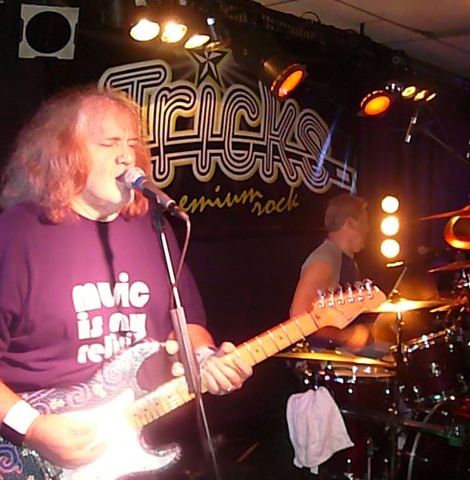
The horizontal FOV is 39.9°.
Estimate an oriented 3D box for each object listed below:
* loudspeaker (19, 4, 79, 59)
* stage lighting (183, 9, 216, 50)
[{"bbox_3d":[-0.722,-0.821,2.468,0.207,0.207,0.180,-3,35,-24],"label":"loudspeaker"},{"bbox_3d":[-0.166,-0.912,2.830,0.120,0.140,0.120,-35,-14,30],"label":"stage lighting"}]

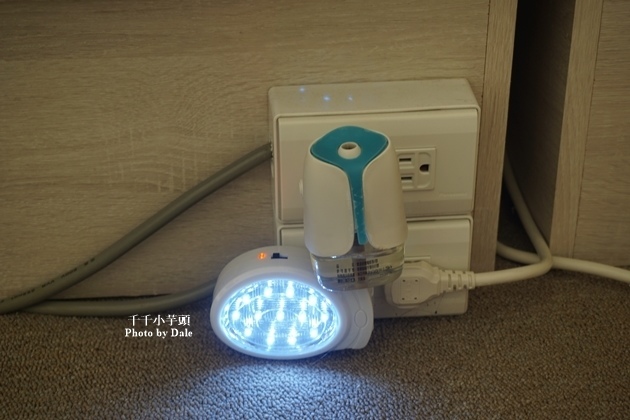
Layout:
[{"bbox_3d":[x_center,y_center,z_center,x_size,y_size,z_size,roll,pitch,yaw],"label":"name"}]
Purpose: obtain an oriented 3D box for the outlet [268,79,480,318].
[{"bbox_3d":[0.036,-0.003,0.661,0.122,0.146,0.043,-3,29,-3],"label":"outlet"}]

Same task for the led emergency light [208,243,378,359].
[{"bbox_3d":[-0.012,0.047,0.627,0.096,0.081,0.046,-1,45,0],"label":"led emergency light"}]

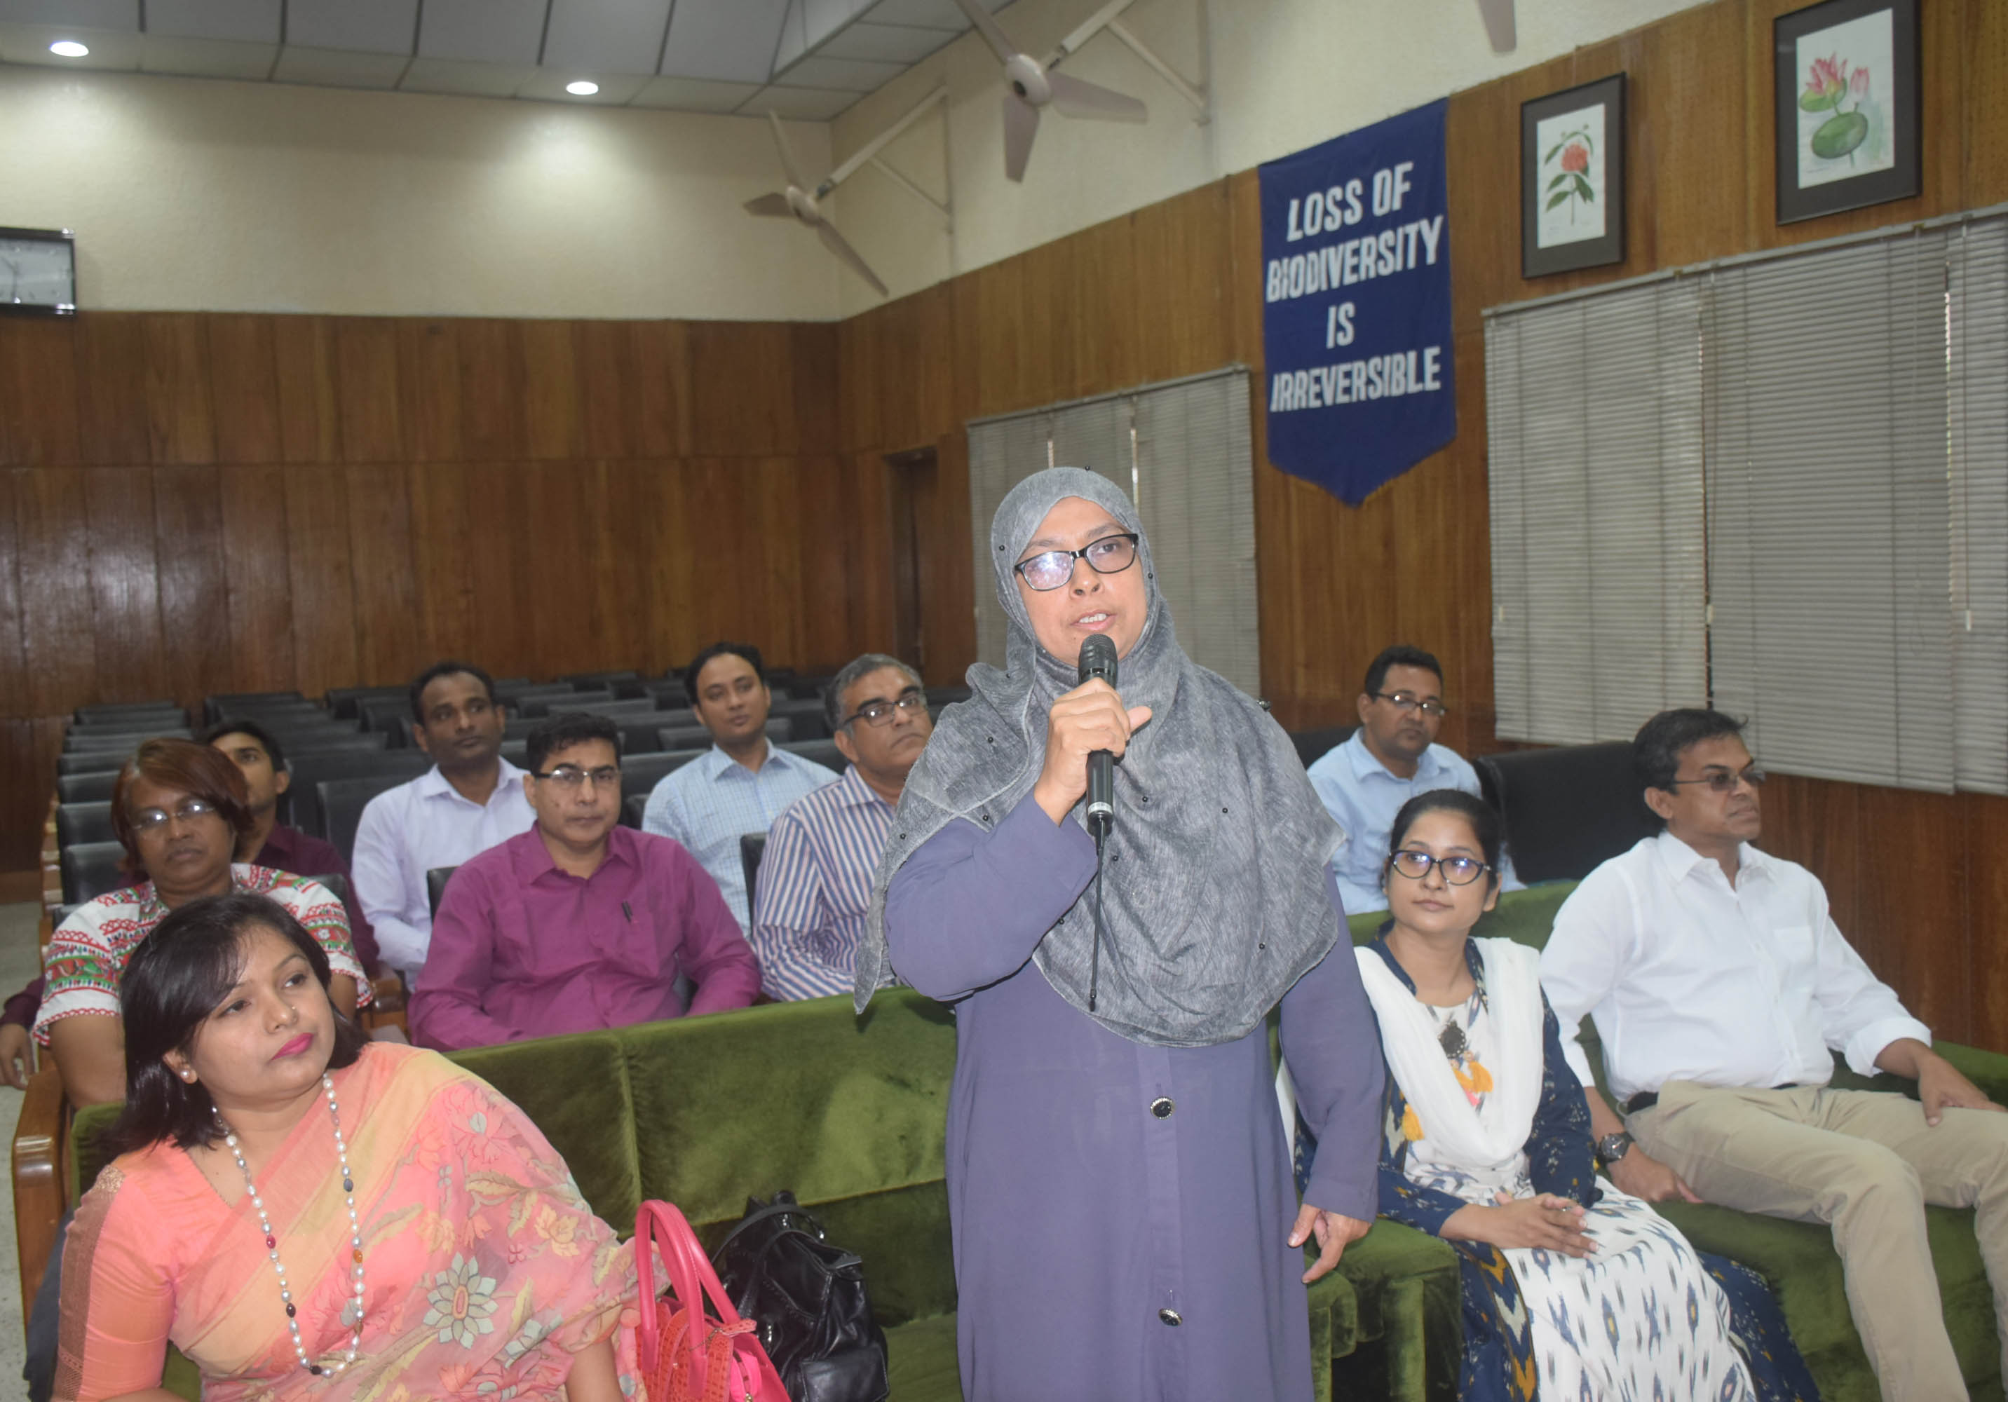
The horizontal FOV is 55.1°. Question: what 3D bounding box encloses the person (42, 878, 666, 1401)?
[{"bbox_3d":[-0.648,0.783,1.942,0.620,1.195,0.820,-4,5,-25],"label":"person"}]

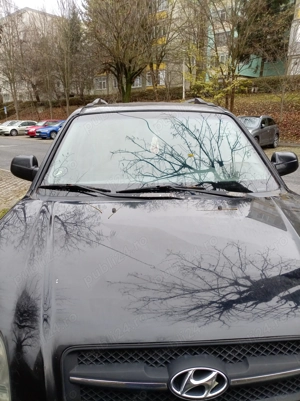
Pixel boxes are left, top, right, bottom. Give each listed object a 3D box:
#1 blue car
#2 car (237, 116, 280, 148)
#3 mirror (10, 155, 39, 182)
[{"bbox_3d":[-7.500,-6.008,24.281,1.810,1.470,4.500,12,20,37],"label":"blue car"},{"bbox_3d":[5.570,-3.722,15.835,1.860,1.660,4.450,14,21,40],"label":"car"},{"bbox_3d":[-0.880,-0.231,2.070,0.215,0.180,0.130,-1,16,-4],"label":"mirror"}]

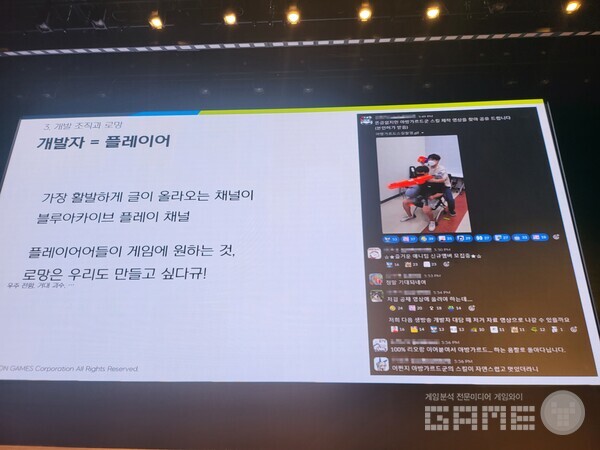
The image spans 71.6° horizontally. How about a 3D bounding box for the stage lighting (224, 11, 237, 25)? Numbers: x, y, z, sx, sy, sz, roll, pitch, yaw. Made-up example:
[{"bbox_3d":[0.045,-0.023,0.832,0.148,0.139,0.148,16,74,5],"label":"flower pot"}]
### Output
[{"bbox_3d":[-1.397,-4.170,8.361,0.264,0.317,0.282,-1,-55,3],"label":"stage lighting"}]

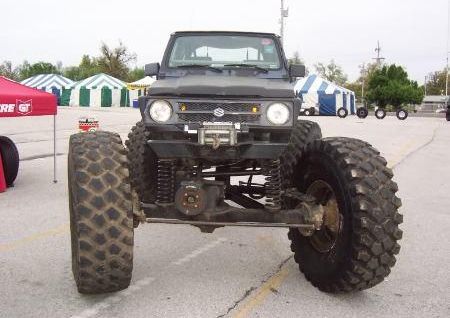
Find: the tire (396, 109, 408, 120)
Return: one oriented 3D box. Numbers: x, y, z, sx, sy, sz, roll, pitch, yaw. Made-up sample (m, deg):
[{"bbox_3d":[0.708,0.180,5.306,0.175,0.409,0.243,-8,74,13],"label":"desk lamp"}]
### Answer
[{"bbox_3d":[14.500,-3.585,39.300,0.900,0.900,0.300,3,7,12],"label":"tire"}]

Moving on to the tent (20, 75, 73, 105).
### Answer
[{"bbox_3d":[-21.078,-8.293,57.126,7.000,3.500,4.800,5,8,25],"label":"tent"}]

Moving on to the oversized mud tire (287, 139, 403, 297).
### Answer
[{"bbox_3d":[0.951,0.459,4.047,0.430,1.280,1.300,-1,8,-14],"label":"oversized mud tire"}]

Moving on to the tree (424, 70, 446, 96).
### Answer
[{"bbox_3d":[50.300,-16.600,115.000,7.000,9.000,7.000,1,7,0],"label":"tree"}]

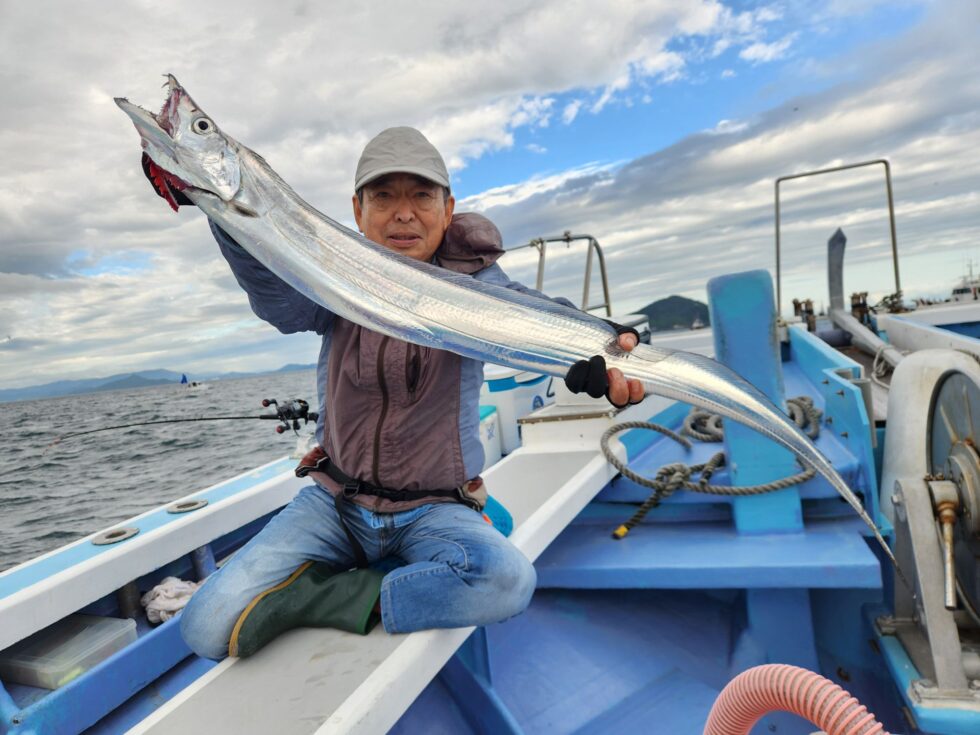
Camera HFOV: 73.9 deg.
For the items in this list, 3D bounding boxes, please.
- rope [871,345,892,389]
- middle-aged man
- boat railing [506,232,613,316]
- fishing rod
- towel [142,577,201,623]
[{"bbox_3d":[1.443,-0.004,2.400,0.090,0.170,0.090,-5,2,30],"label":"rope"},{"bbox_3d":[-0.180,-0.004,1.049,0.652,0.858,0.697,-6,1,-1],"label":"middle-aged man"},{"bbox_3d":[0.346,-0.452,3.200,0.520,0.450,0.300,-5,2,20],"label":"boat railing"},{"bbox_3d":[-1.022,0.191,2.162,1.714,0.150,0.110,-5,2,30],"label":"fishing rod"},{"bbox_3d":[-0.570,0.422,1.180,0.130,0.090,0.150,-5,2,31],"label":"towel"}]

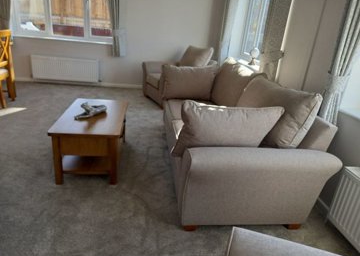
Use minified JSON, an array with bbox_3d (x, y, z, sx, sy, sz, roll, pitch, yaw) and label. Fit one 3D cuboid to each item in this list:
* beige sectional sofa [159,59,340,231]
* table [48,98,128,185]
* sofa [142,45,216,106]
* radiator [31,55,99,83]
[{"bbox_3d":[0.437,-0.086,2.534,1.052,0.912,2.031,2,21,-9],"label":"beige sectional sofa"},{"bbox_3d":[-0.781,0.086,2.431,0.521,0.453,0.925,2,21,-9],"label":"table"},{"bbox_3d":[0.024,-0.922,4.565,1.050,0.931,0.950,-6,24,-28],"label":"sofa"},{"bbox_3d":[-2.169,-1.124,4.982,1.183,0.435,0.094,2,21,-9],"label":"radiator"}]

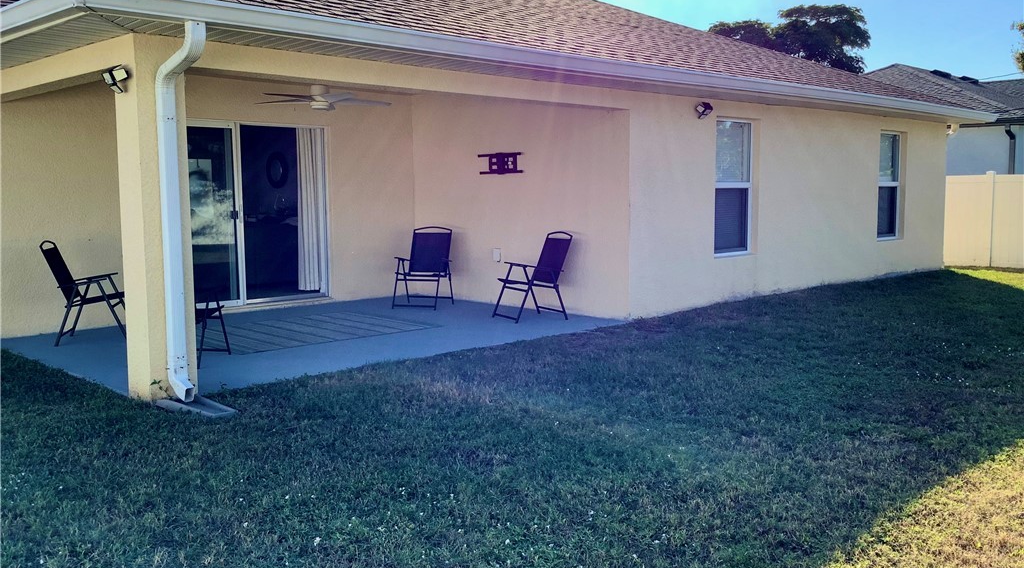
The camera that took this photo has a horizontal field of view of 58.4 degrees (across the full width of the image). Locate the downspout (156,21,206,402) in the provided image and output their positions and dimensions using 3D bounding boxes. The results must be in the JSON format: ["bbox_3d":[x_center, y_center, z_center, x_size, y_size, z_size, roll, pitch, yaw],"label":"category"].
[{"bbox_3d":[-2.036,-0.402,5.745,0.520,2.370,0.095,6,9,45],"label":"downspout"}]

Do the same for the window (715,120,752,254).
[{"bbox_3d":[2.559,-1.143,10.872,0.090,1.610,0.930,6,9,45],"label":"window"}]

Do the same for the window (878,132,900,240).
[{"bbox_3d":[5.668,-1.487,13.976,0.090,1.610,0.930,6,9,45],"label":"window"}]

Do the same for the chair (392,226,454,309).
[{"bbox_3d":[-1.014,-0.194,10.571,0.575,0.910,0.700,1,6,14],"label":"chair"}]

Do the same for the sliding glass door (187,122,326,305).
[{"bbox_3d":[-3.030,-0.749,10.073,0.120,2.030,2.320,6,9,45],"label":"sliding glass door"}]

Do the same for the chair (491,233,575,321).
[{"bbox_3d":[0.222,-0.093,9.598,0.700,0.910,0.575,-4,7,-29],"label":"chair"}]

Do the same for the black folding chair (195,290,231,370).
[{"bbox_3d":[-2.631,0.168,7.251,0.575,0.910,0.700,1,6,9],"label":"black folding chair"}]

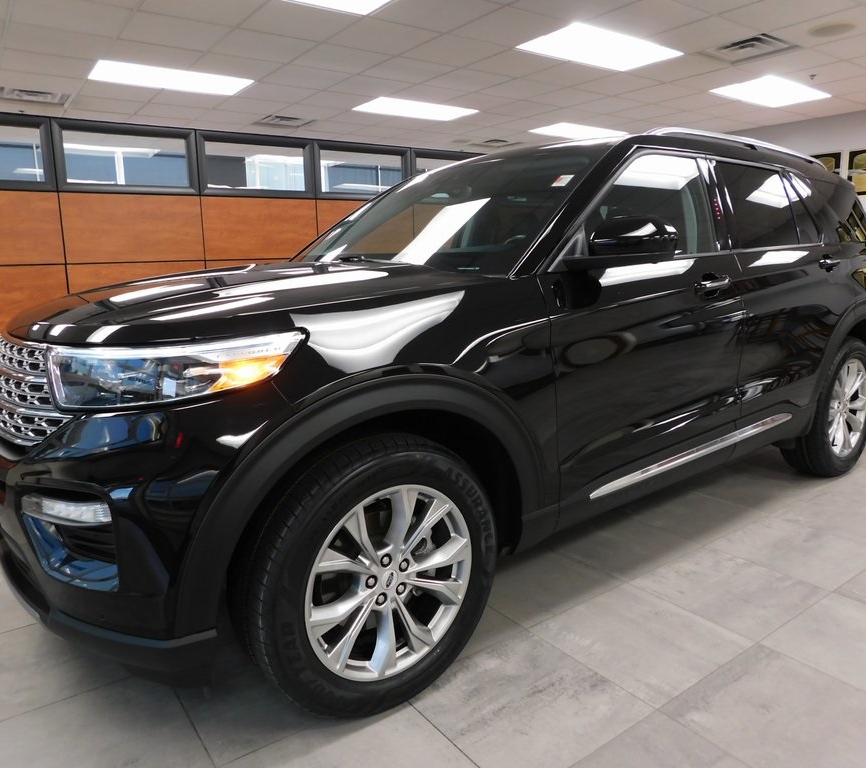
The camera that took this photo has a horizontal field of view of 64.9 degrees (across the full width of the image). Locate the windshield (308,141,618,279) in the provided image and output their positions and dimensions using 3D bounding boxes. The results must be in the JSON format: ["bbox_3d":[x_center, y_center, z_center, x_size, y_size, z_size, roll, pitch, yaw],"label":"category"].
[{"bbox_3d":[-0.040,-0.718,2.886,1.534,0.183,1.018,12,52,50],"label":"windshield"}]

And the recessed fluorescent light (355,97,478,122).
[{"bbox_3d":[-0.170,-2.830,6.973,1.200,0.060,0.600,-9,13,-35],"label":"recessed fluorescent light"}]

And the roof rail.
[{"bbox_3d":[1.573,-1.158,3.358,1.800,0.090,0.060,-10,14,-38],"label":"roof rail"}]

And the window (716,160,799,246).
[{"bbox_3d":[1.392,-0.763,2.935,0.664,0.387,0.050,-10,-8,-38],"label":"window"}]

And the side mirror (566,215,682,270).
[{"bbox_3d":[0.595,-0.449,2.137,0.250,0.175,0.260,-10,14,-38],"label":"side mirror"}]

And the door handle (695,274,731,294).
[{"bbox_3d":[1.063,-0.380,2.584,0.238,0.044,0.054,-10,14,-38],"label":"door handle"}]

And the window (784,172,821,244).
[{"bbox_3d":[1.701,-0.819,3.180,0.223,0.361,0.050,-10,-9,-38],"label":"window"}]

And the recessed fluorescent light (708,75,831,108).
[{"bbox_3d":[3.219,-2.796,6.439,1.200,0.060,0.600,-9,13,-35],"label":"recessed fluorescent light"}]

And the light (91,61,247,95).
[{"bbox_3d":[-2.131,-2.530,5.576,1.200,0.060,0.600,-9,13,-35],"label":"light"}]

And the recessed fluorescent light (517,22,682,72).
[{"bbox_3d":[1.258,-2.496,5.041,1.200,0.060,0.600,-9,13,-35],"label":"recessed fluorescent light"}]

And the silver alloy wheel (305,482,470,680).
[{"bbox_3d":[-0.159,0.514,1.883,0.535,0.535,0.208,-9,13,-36],"label":"silver alloy wheel"}]

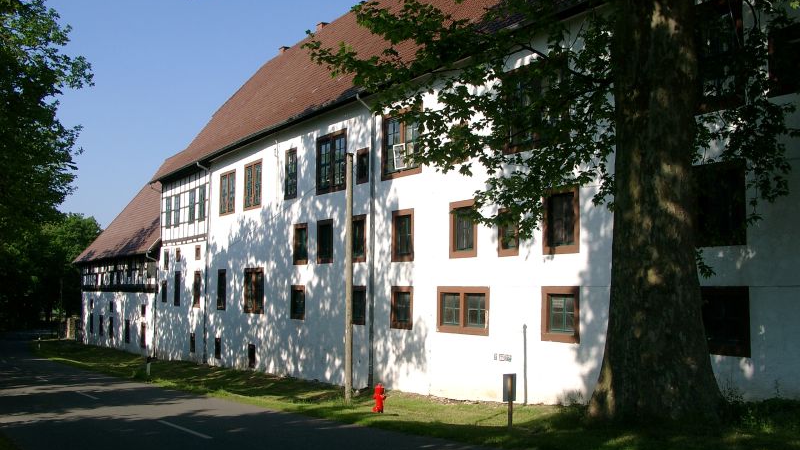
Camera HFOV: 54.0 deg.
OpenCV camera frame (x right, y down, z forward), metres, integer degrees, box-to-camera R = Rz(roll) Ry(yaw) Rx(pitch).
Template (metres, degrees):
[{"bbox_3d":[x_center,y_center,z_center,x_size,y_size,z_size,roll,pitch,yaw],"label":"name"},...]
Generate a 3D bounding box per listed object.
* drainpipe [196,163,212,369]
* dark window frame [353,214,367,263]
[{"bbox_3d":[-9.552,1.759,37.588,0.725,9.628,0.150,4,-6,-34],"label":"drainpipe"},{"bbox_3d":[-1.279,0.434,24.785,0.160,1.469,0.972,3,-6,-33],"label":"dark window frame"}]

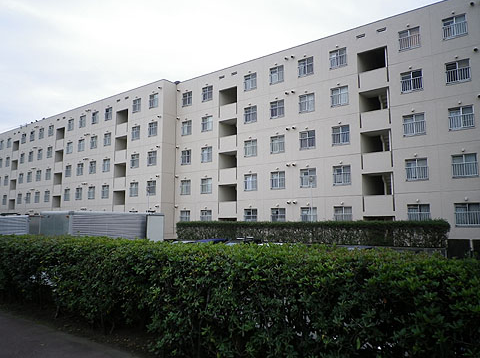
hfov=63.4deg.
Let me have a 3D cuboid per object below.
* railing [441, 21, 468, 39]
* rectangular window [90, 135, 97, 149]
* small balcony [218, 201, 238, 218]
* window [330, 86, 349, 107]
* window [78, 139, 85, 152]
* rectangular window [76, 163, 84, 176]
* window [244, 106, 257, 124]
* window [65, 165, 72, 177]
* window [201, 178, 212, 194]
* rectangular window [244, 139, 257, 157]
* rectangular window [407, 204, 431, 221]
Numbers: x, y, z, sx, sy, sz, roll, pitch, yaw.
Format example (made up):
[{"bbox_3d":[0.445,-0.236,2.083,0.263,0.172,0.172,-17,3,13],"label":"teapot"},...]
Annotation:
[{"bbox_3d":[12.326,-8.516,22.244,1.242,0.835,0.100,-5,-8,37],"label":"railing"},{"bbox_3d":[-15.416,-3.865,41.062,1.125,1.246,0.150,-5,-8,37],"label":"rectangular window"},{"bbox_3d":[-0.846,2.481,31.297,1.853,1.338,0.450,-5,-8,37],"label":"small balcony"},{"bbox_3d":[6.713,-5.521,26.087,1.194,1.246,0.150,-5,-8,37],"label":"window"},{"bbox_3d":[-16.995,-3.616,41.647,1.179,1.265,0.150,-5,-8,37],"label":"window"},{"bbox_3d":[-17.280,-0.987,42.149,1.194,1.246,0.150,-5,-8,37],"label":"rectangular window"},{"bbox_3d":[0.850,-5.053,30.666,1.164,1.246,0.150,-5,-8,37],"label":"window"},{"bbox_3d":[-19.202,-0.816,43.602,1.194,1.246,0.150,-5,-8,37],"label":"window"},{"bbox_3d":[-2.805,0.565,32.397,1.179,1.227,0.150,-5,-8,37],"label":"window"},{"bbox_3d":[0.812,-2.382,29.975,1.179,1.227,0.150,-5,-8,37],"label":"rectangular window"},{"bbox_3d":[10.233,2.060,22.241,1.179,1.227,0.150,-5,-8,37],"label":"rectangular window"}]

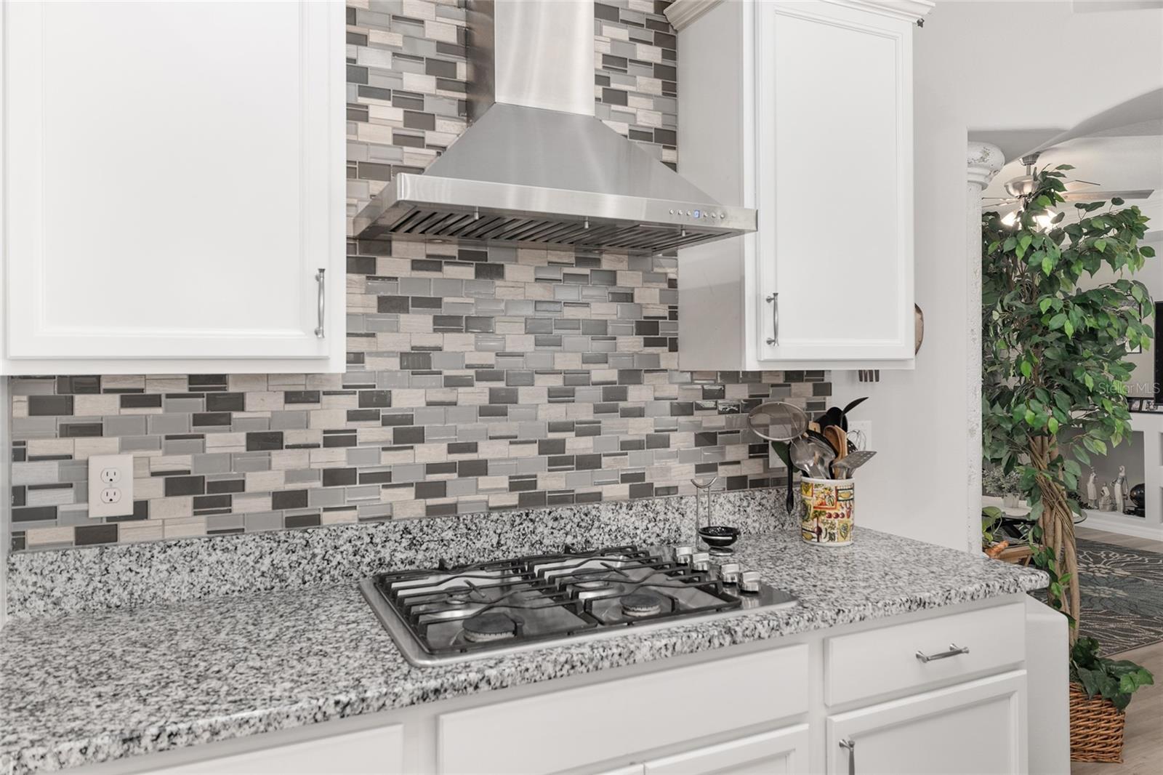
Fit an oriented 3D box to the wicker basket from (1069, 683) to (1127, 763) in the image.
[{"bbox_3d":[1.737,1.157,2.941,0.290,0.270,0.290,0,1,4],"label":"wicker basket"}]

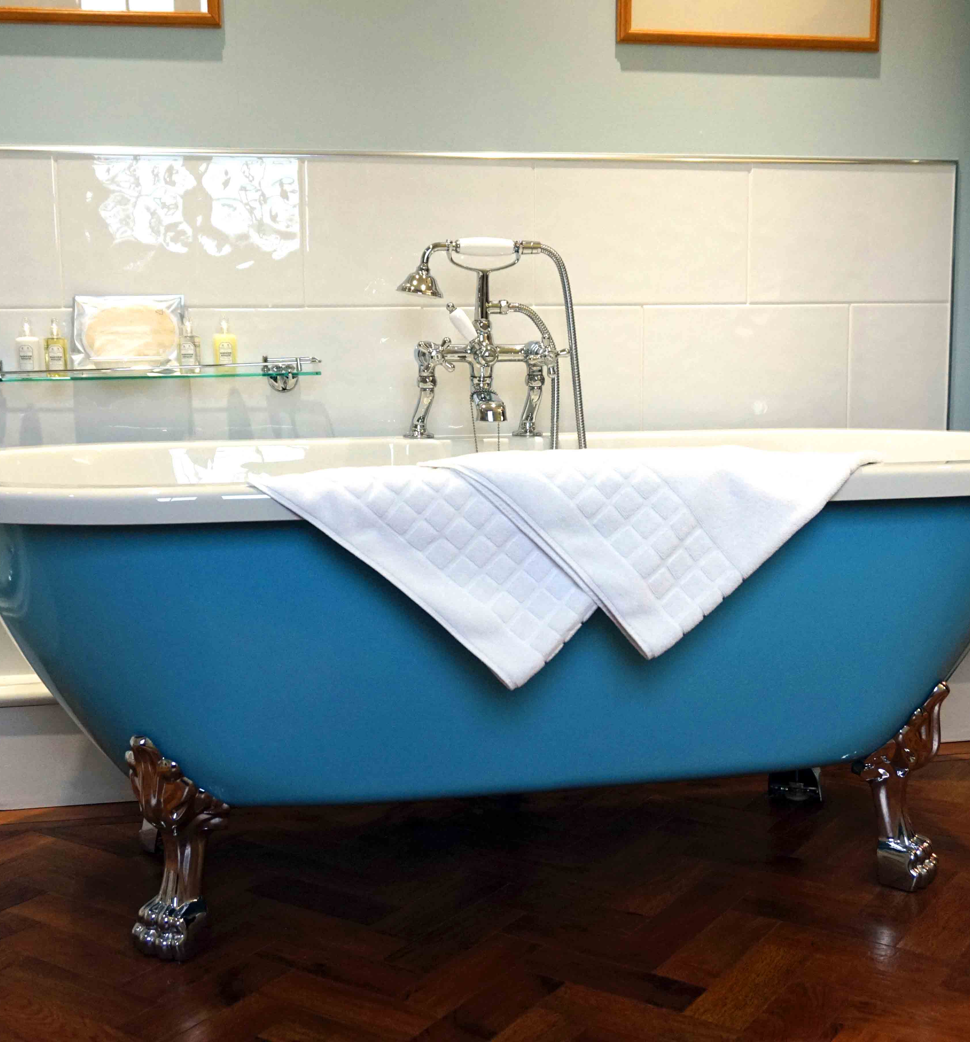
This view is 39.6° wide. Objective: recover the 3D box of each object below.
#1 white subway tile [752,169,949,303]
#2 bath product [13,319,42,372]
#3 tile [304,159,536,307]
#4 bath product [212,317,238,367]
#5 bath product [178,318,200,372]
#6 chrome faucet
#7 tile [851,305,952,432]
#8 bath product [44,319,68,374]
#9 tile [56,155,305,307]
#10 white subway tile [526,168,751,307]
[{"bbox_3d":[0.679,-0.528,2.495,0.404,0.248,0.010,-2,8,-12],"label":"white subway tile"},{"bbox_3d":[-0.731,-0.277,2.156,0.034,0.093,0.031,-2,8,-11],"label":"bath product"},{"bbox_3d":[-0.110,-0.498,2.332,0.400,0.248,0.010,-2,8,-12],"label":"tile"},{"bbox_3d":[-0.426,-0.289,2.213,0.036,0.094,0.031,-2,8,-11],"label":"bath product"},{"bbox_3d":[-0.486,-0.286,2.212,0.034,0.091,0.030,-2,8,-12],"label":"bath product"},{"bbox_3d":[0.016,-0.284,2.159,0.310,0.338,0.190,-2,8,-12],"label":"chrome faucet"},{"bbox_3d":[0.782,-0.284,2.548,0.207,0.248,0.010,-2,8,-12],"label":"tile"},{"bbox_3d":[-0.689,-0.278,2.164,0.035,0.092,0.031,-2,8,-11],"label":"bath product"},{"bbox_3d":[-0.506,-0.487,2.265,0.400,0.252,0.010,-2,8,-11],"label":"tile"},{"bbox_3d":[0.284,-0.513,2.414,0.400,0.252,0.010,-2,8,-11],"label":"white subway tile"}]

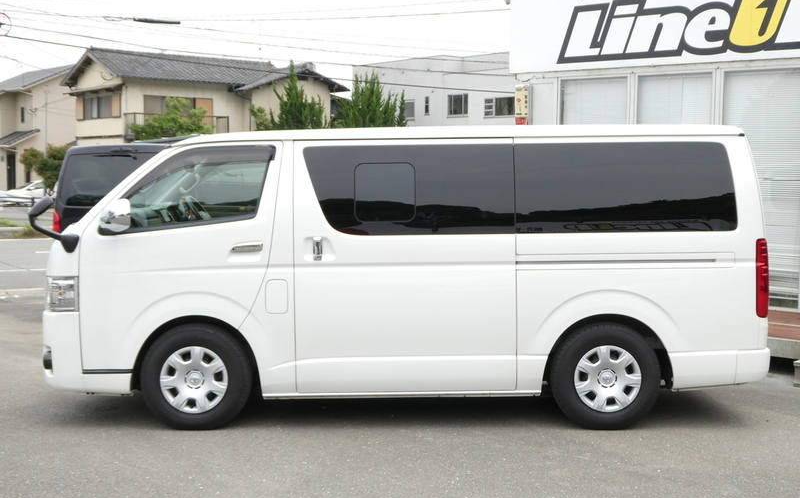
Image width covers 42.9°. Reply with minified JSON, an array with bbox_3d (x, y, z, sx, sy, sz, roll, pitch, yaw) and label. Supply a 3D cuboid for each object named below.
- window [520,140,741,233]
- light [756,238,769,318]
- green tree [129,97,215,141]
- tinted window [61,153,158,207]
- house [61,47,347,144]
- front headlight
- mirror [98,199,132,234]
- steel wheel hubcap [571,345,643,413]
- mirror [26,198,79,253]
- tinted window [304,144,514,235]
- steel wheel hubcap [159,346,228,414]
[{"bbox_3d":[1.400,-0.381,6.300,1.380,0.560,0.080,0,0,0],"label":"window"},{"bbox_3d":[2.255,0.170,6.340,0.120,0.495,0.140,0,5,0],"label":"light"},{"bbox_3d":[-10.185,-4.549,45.188,3.400,4.420,3.200,1,5,0],"label":"green tree"},{"bbox_3d":[-3.584,-0.869,12.900,1.380,0.670,0.150,1,5,-2],"label":"tinted window"},{"bbox_3d":[-11.527,-7.386,60.088,13.800,7.500,9.600,-3,6,-36],"label":"house"},{"bbox_3d":[-2.130,0.268,6.470,0.270,0.220,0.380,0,5,0],"label":"front headlight"},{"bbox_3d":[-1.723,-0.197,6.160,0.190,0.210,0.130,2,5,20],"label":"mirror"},{"bbox_3d":[1.298,0.812,6.350,0.425,0.425,0.070,0,5,0],"label":"steel wheel hubcap"},{"bbox_3d":[-2.143,-0.152,6.290,0.310,0.350,0.200,0,5,0],"label":"mirror"},{"bbox_3d":[0.059,-0.366,6.300,1.300,0.565,0.080,0,0,0],"label":"tinted window"},{"bbox_3d":[-1.285,0.818,6.350,0.425,0.425,0.070,0,5,0],"label":"steel wheel hubcap"}]

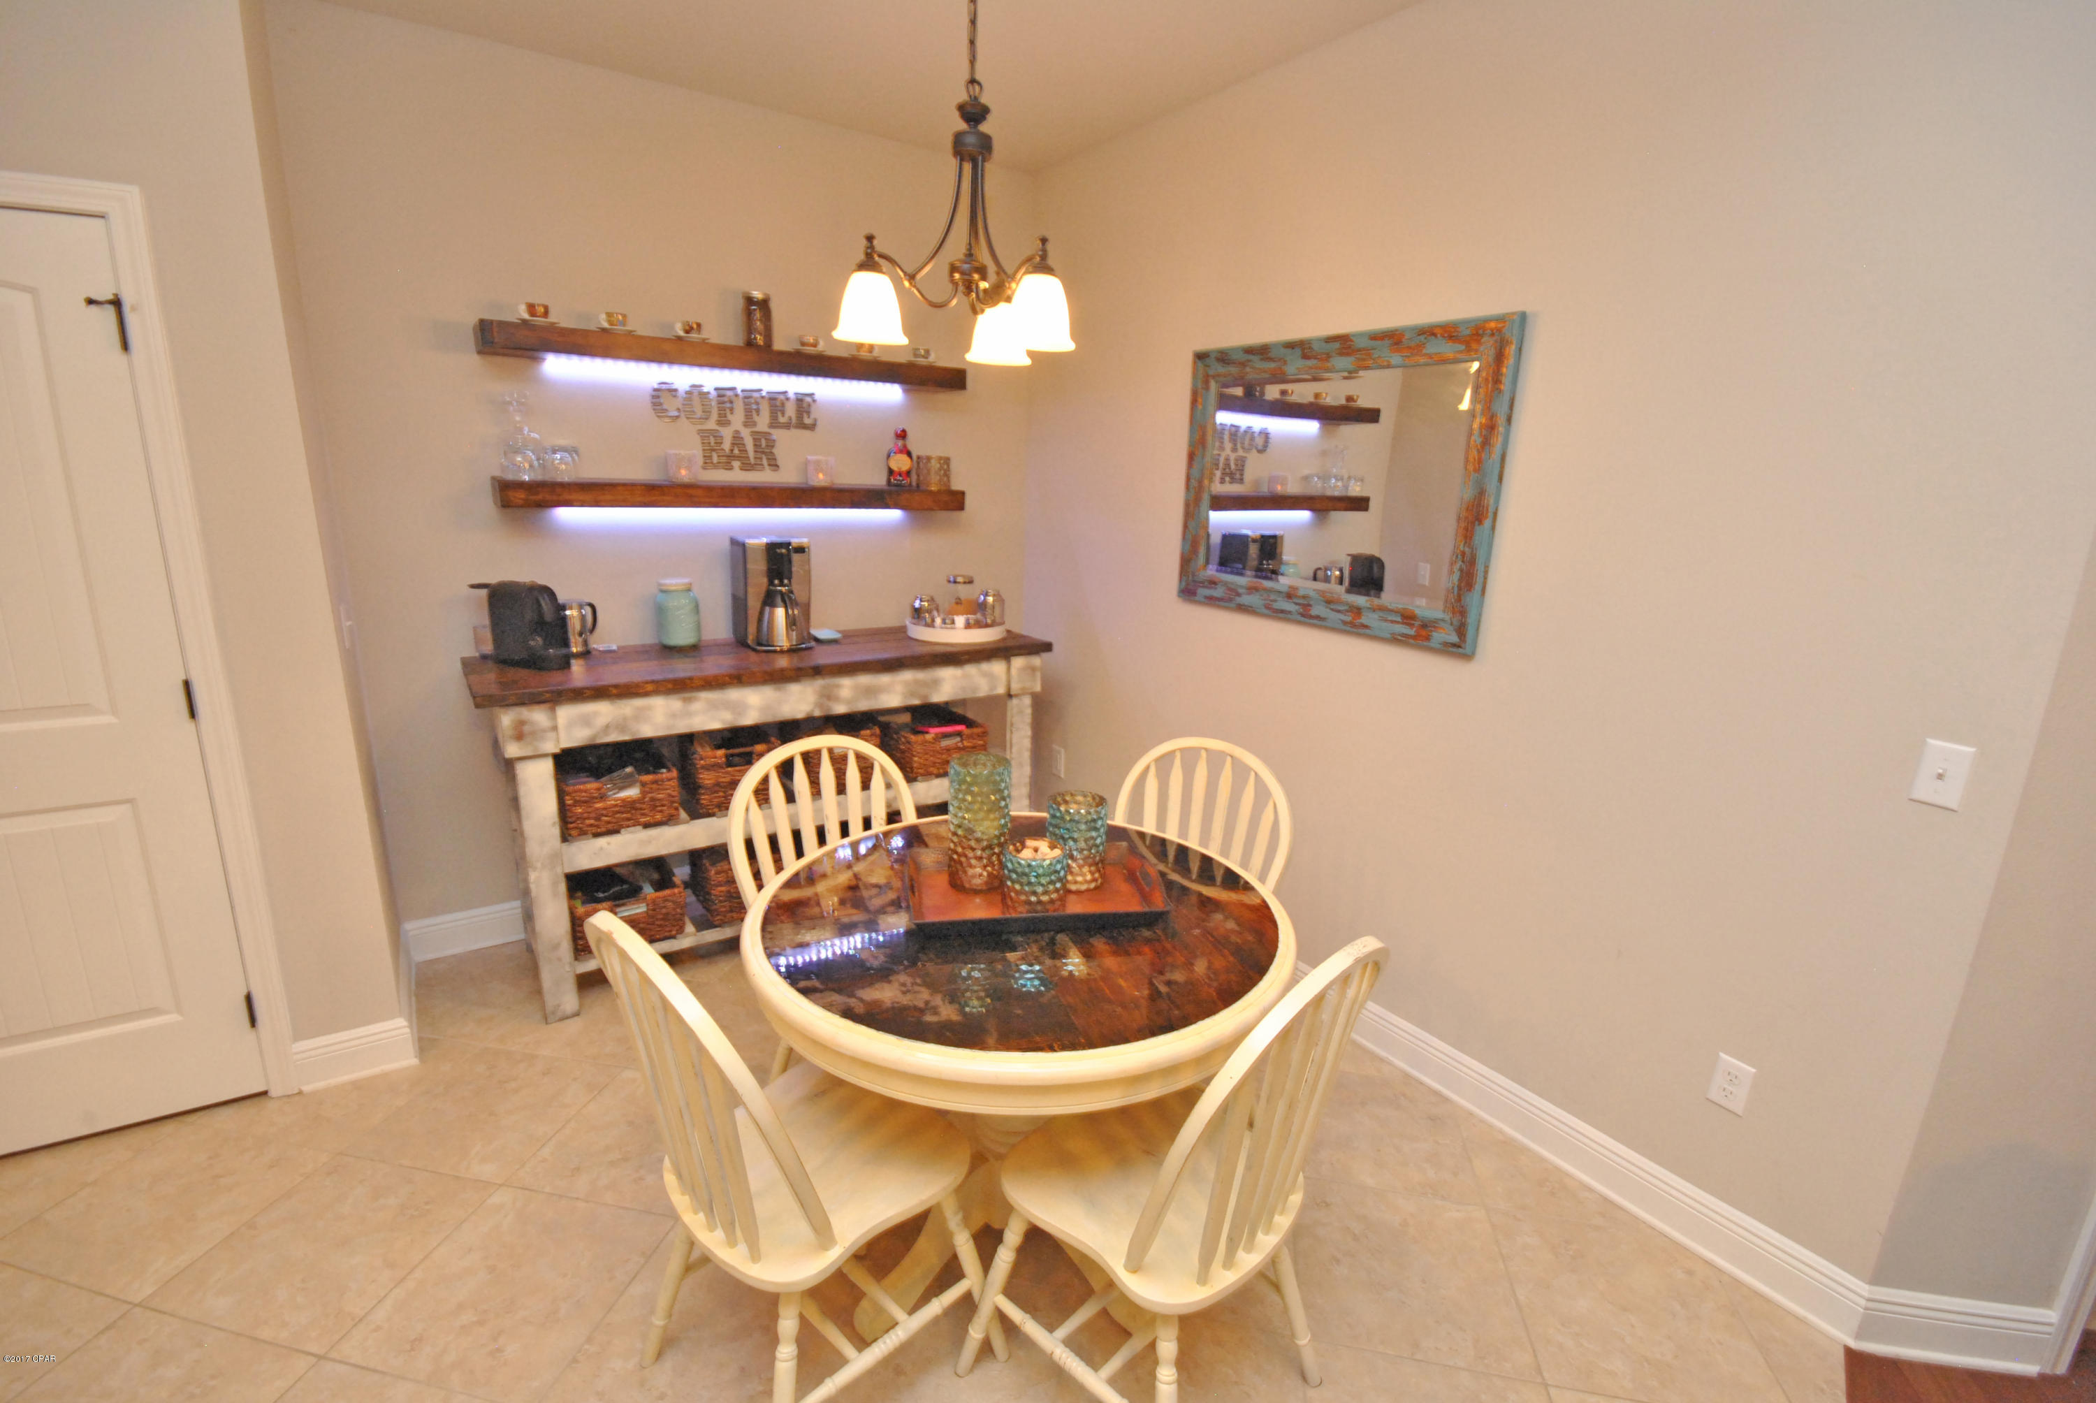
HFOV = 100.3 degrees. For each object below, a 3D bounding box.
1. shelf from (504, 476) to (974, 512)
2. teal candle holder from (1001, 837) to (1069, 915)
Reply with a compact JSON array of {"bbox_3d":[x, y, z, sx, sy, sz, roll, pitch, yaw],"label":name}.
[{"bbox_3d":[-1.006,-0.708,3.038,1.550,0.070,0.200,-8,17,-35],"label":"shelf"},{"bbox_3d":[-0.024,0.344,1.700,0.121,0.117,0.121,2,13,0],"label":"teal candle holder"}]

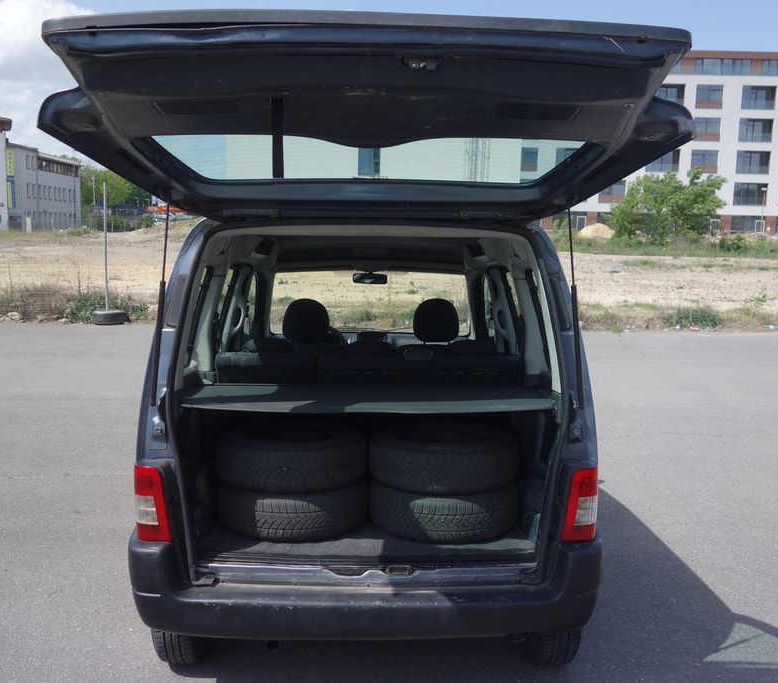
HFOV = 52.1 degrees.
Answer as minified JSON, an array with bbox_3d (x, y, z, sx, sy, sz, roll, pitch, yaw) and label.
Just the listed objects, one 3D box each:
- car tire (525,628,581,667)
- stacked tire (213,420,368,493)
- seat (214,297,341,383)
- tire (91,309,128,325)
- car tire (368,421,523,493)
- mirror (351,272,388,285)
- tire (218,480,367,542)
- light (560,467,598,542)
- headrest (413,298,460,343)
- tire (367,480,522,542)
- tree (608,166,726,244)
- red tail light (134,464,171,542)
[{"bbox_3d":[0.630,1.010,3.247,0.180,0.585,0.585,1,8,-1],"label":"car tire"},{"bbox_3d":[-0.381,0.418,3.127,0.587,0.178,0.587,1,8,-1],"label":"stacked tire"},{"bbox_3d":[-0.490,0.350,3.708,0.500,0.900,0.600,1,8,-1],"label":"seat"},{"bbox_3d":[-4.578,-0.392,13.000,0.600,0.170,0.600,1,8,0],"label":"tire"},{"bbox_3d":[0.216,0.418,3.127,0.587,0.178,0.587,1,8,-1],"label":"car tire"},{"bbox_3d":[-0.120,-0.387,4.920,0.225,0.068,0.045,2,5,15],"label":"mirror"},{"bbox_3d":[-0.379,0.603,3.140,0.590,0.180,0.590,1,8,0],"label":"tire"},{"bbox_3d":[0.638,0.548,2.680,0.130,0.255,0.140,0,8,-6],"label":"light"},{"bbox_3d":[0.261,-0.114,4.370,0.255,0.240,0.120,1,8,-1],"label":"headrest"},{"bbox_3d":[0.218,0.595,3.152,0.587,0.178,0.587,1,8,-1],"label":"tire"},{"bbox_3d":[18.465,-8.983,53.000,7.600,5.300,7.000,1,8,0],"label":"tree"},{"bbox_3d":[-0.800,0.552,2.727,0.130,0.252,0.130,1,8,-1],"label":"red tail light"}]

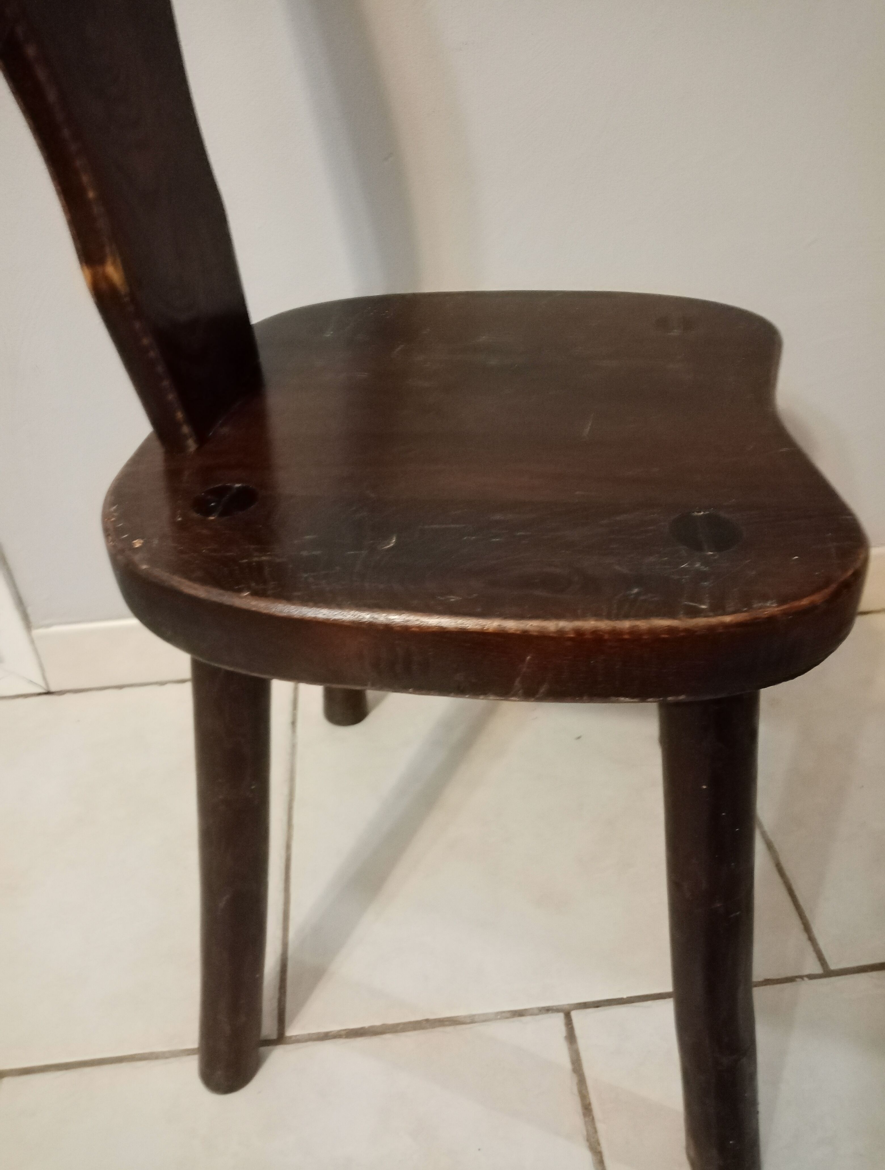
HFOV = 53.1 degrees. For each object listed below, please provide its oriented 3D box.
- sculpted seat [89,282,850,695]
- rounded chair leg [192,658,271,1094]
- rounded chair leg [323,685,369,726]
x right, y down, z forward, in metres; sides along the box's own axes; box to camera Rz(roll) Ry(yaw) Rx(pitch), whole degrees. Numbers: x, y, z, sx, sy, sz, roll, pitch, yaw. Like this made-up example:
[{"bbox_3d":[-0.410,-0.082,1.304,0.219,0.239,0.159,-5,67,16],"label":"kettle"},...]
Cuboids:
[{"bbox_3d":[0.022,-0.081,0.493,0.347,0.038,0.359,3,38,8],"label":"sculpted seat"},{"bbox_3d":[-0.131,0.172,0.541,0.047,0.420,0.045,10,30,4],"label":"rounded chair leg"},{"bbox_3d":[-0.086,-0.009,0.770,0.047,0.419,0.045,9,48,3],"label":"rounded chair leg"}]

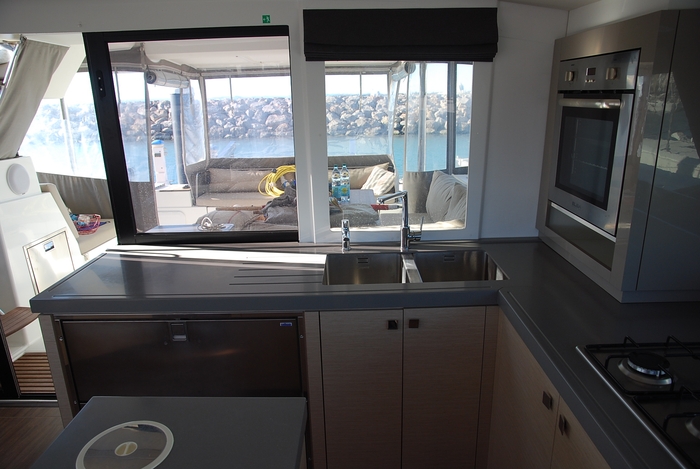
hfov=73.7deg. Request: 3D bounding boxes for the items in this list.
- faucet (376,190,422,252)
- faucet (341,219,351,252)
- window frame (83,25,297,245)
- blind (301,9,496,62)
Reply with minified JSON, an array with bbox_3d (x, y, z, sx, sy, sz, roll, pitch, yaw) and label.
[{"bbox_3d":[0.223,-0.042,2.138,0.250,0.290,0.085,-16,22,-42],"label":"faucet"},{"bbox_3d":[-0.024,0.014,2.219,0.045,0.150,0.110,-1,16,0],"label":"faucet"},{"bbox_3d":[-0.734,-0.443,2.269,0.925,1.005,0.060,-1,16,0],"label":"window frame"},{"bbox_3d":[0.225,-0.893,2.100,0.858,0.214,0.060,-1,16,0],"label":"blind"}]

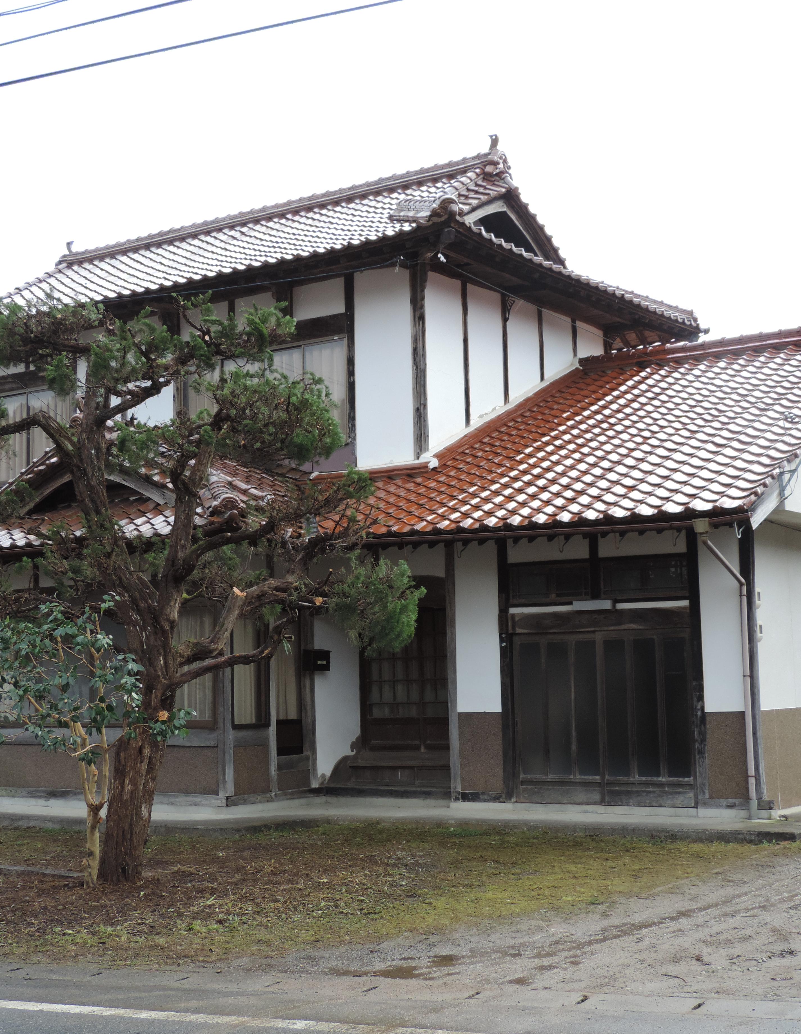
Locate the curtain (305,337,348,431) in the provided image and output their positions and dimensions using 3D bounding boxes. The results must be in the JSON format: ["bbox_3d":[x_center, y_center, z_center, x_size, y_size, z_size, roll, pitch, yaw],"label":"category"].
[{"bbox_3d":[-0.928,-1.600,20.072,0.663,1.359,0.100,-5,-7,34],"label":"curtain"}]

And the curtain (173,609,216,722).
[{"bbox_3d":[-2.268,1.598,17.198,0.701,1.202,0.100,-5,-7,34],"label":"curtain"}]

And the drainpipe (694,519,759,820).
[{"bbox_3d":[3.007,1.422,14.600,0.187,2.746,1.046,-5,-7,34],"label":"drainpipe"}]

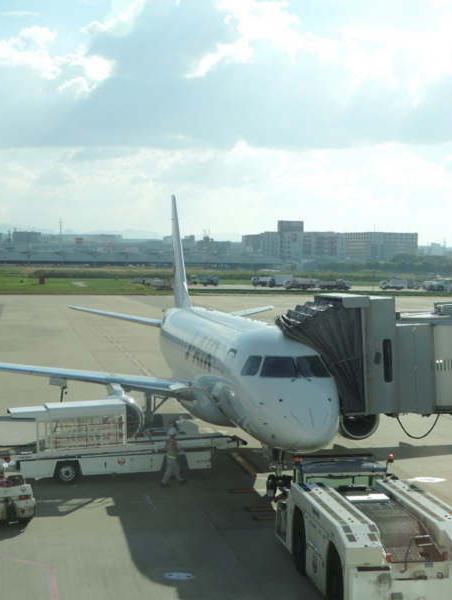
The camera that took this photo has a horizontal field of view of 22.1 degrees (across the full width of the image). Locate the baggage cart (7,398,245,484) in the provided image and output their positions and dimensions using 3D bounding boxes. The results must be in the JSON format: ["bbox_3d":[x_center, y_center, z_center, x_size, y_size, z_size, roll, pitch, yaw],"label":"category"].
[{"bbox_3d":[-3.522,4.621,38.398,7.800,2.450,2.000,0,2,-14],"label":"baggage cart"}]

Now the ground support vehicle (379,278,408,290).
[{"bbox_3d":[35.030,-3.339,242.055,6.000,2.300,2.100,0,2,-8],"label":"ground support vehicle"}]

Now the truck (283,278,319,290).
[{"bbox_3d":[15.580,-3.361,239.058,6.700,2.250,2.100,0,2,-8],"label":"truck"}]

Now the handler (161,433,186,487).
[{"bbox_3d":[-1.644,5.069,36.790,0.700,1.720,0.550,-1,3,-32],"label":"handler"}]

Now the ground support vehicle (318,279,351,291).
[{"bbox_3d":[22.430,-3.342,240.057,6.400,2.250,2.100,0,2,-8],"label":"ground support vehicle"}]

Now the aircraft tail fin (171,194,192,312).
[{"bbox_3d":[-2.496,-2.784,63.549,0.500,6.000,6.300,0,2,-9],"label":"aircraft tail fin"}]

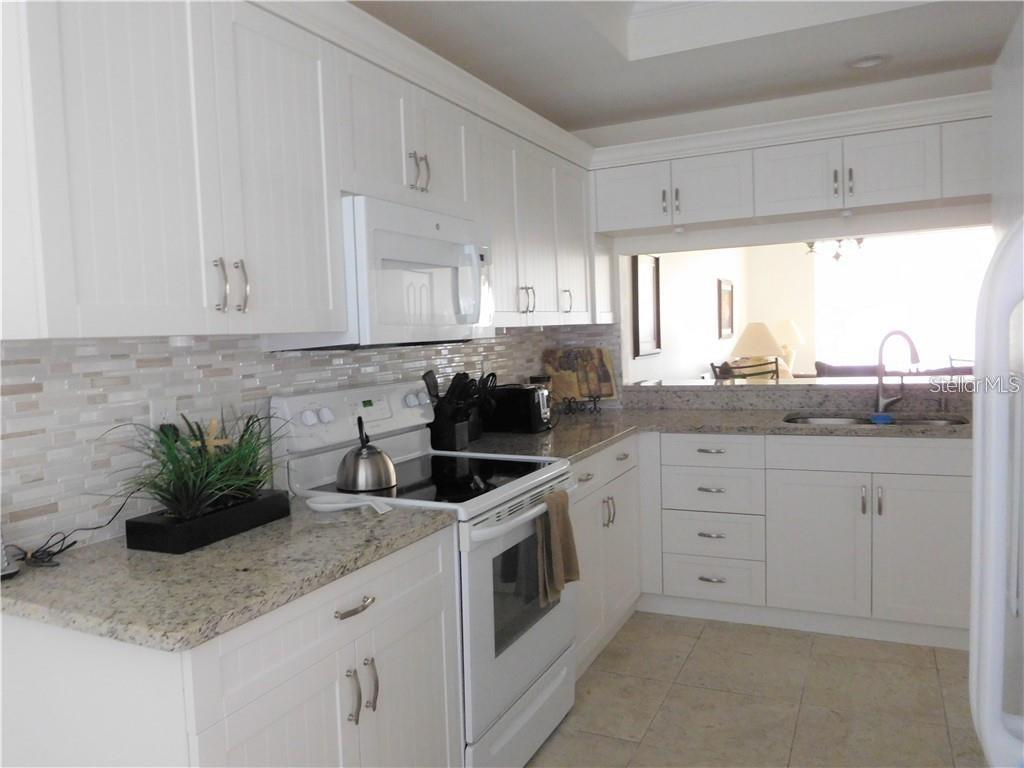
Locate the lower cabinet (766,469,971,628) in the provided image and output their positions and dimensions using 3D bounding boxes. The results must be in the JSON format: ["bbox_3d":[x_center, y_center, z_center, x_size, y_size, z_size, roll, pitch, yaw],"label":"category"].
[{"bbox_3d":[1.609,0.649,3.308,0.830,0.613,0.579,-1,4,26],"label":"lower cabinet"}]

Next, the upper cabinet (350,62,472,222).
[{"bbox_3d":[-0.461,-0.744,2.404,0.342,0.383,0.749,-1,4,26],"label":"upper cabinet"}]

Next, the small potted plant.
[{"bbox_3d":[-0.733,0.221,1.805,0.213,0.284,0.401,-1,4,26],"label":"small potted plant"}]

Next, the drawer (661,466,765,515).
[{"bbox_3d":[0.994,0.458,3.519,0.459,0.208,0.451,-1,4,26],"label":"drawer"}]

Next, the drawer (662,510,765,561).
[{"bbox_3d":[1.003,0.663,3.533,0.459,0.203,0.451,-1,4,26],"label":"drawer"}]

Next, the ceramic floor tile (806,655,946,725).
[{"bbox_3d":[1.331,1.123,2.738,0.451,0.012,0.444,-1,4,26],"label":"ceramic floor tile"}]

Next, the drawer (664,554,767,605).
[{"bbox_3d":[1.011,0.863,3.546,0.459,0.198,0.451,-1,4,26],"label":"drawer"}]

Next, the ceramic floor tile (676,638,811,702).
[{"bbox_3d":[0.923,1.127,2.937,0.456,0.012,0.444,-1,4,26],"label":"ceramic floor tile"}]

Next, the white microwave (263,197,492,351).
[{"bbox_3d":[-0.404,-0.335,2.412,0.421,0.416,0.746,-1,4,26],"label":"white microwave"}]

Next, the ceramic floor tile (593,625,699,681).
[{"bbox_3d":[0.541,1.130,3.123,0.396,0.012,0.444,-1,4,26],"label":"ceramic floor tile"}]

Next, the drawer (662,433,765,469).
[{"bbox_3d":[0.987,0.282,3.507,0.459,0.143,0.451,-1,4,26],"label":"drawer"}]

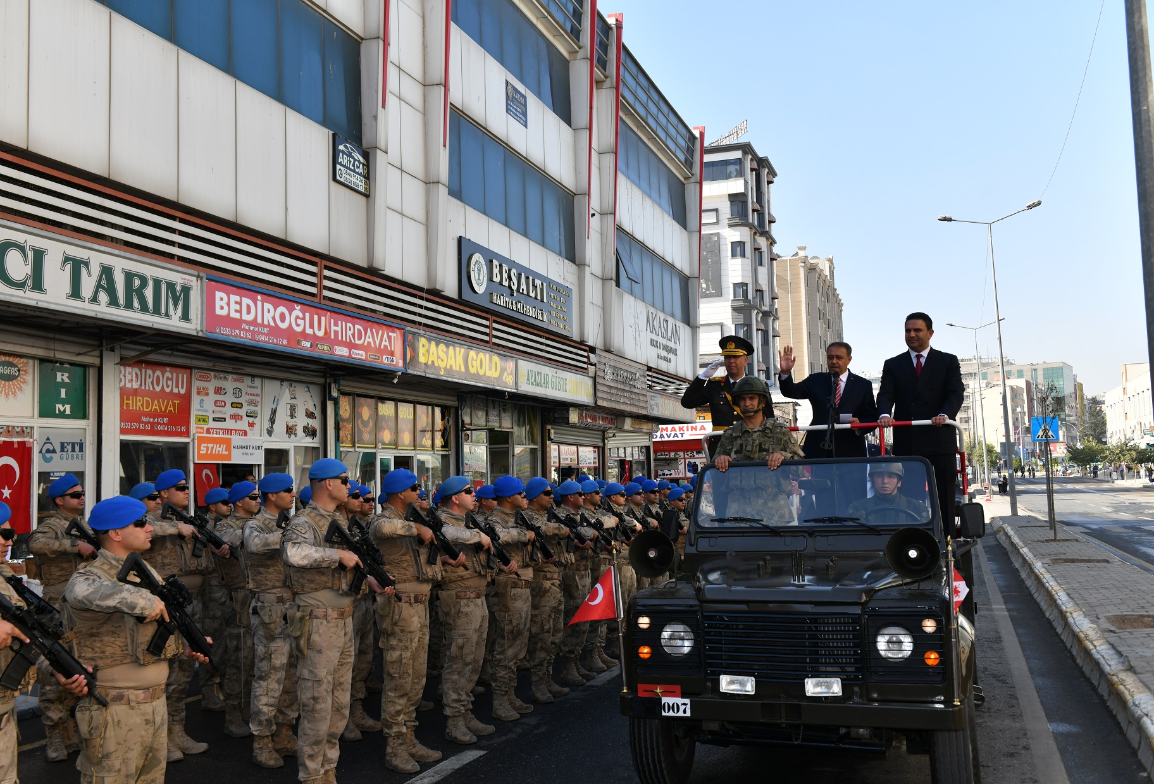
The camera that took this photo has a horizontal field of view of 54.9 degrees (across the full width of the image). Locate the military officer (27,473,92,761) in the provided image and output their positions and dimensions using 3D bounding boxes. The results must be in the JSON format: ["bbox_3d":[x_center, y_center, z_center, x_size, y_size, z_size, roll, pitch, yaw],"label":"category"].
[{"bbox_3d":[-3.475,1.514,7.574,0.540,1.860,0.600,-3,-5,18],"label":"military officer"}]

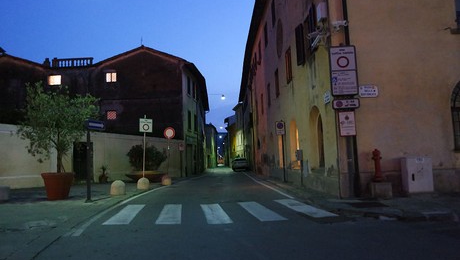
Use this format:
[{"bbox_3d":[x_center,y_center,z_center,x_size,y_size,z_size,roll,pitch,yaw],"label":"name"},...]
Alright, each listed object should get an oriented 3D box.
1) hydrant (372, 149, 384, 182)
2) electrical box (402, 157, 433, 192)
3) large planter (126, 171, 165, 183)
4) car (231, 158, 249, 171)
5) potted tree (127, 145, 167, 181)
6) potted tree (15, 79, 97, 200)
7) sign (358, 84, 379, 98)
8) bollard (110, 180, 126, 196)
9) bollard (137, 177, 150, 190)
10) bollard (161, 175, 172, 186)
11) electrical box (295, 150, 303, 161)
[{"bbox_3d":[3.719,0.894,7.711,0.260,0.810,0.260,-1,-6,-5],"label":"hydrant"},{"bbox_3d":[4.863,1.174,7.982,0.660,0.900,0.300,-1,-6,-5],"label":"electrical box"},{"bbox_3d":[-4.706,2.685,17.369,2.300,0.580,2.300,-2,-6,0],"label":"large planter"},{"bbox_3d":[1.222,4.032,35.000,1.740,1.520,4.100,-2,-6,-2],"label":"car"},{"bbox_3d":[-4.730,1.879,17.449,2.300,2.220,2.300,-2,-6,0],"label":"potted tree"},{"bbox_3d":[-5.854,0.312,10.394,2.658,3.954,2.450,-2,-6,0],"label":"potted tree"},{"bbox_3d":[3.776,-1.042,8.287,0.540,0.360,0.030,-1,-6,-5],"label":"sign"},{"bbox_3d":[-3.999,2.087,11.001,0.510,0.490,0.510,-2,-6,0],"label":"bollard"},{"bbox_3d":[-3.660,2.275,13.010,0.510,0.490,0.510,-2,-6,0],"label":"bollard"},{"bbox_3d":[-3.086,2.451,14.974,0.510,0.490,0.510,-2,-6,0],"label":"bollard"},{"bbox_3d":[2.760,1.015,12.176,0.250,0.410,0.180,-2,-6,6],"label":"electrical box"}]

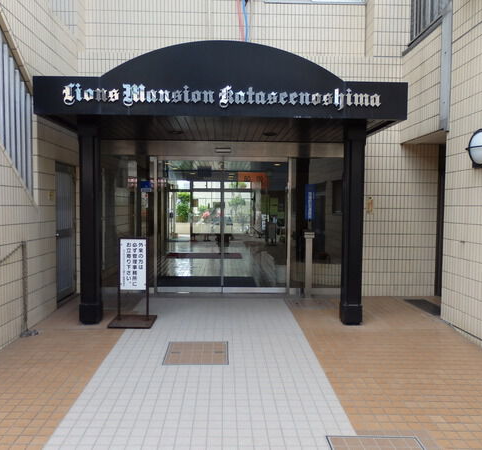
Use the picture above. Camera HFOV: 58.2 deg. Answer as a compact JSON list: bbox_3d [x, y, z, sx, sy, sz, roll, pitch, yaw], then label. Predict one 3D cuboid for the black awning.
[{"bbox_3d":[-0.257,-1.904,6.605,4.770,0.970,2.180,0,3,-2],"label":"black awning"}]

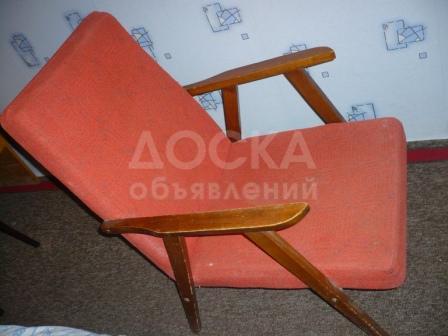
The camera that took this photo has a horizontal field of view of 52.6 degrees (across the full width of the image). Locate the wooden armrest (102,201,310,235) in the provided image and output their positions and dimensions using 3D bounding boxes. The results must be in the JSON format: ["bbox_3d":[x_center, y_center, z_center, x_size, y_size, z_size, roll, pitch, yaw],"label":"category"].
[{"bbox_3d":[-0.072,0.131,1.014,0.561,0.028,0.051,-8,45,30],"label":"wooden armrest"}]

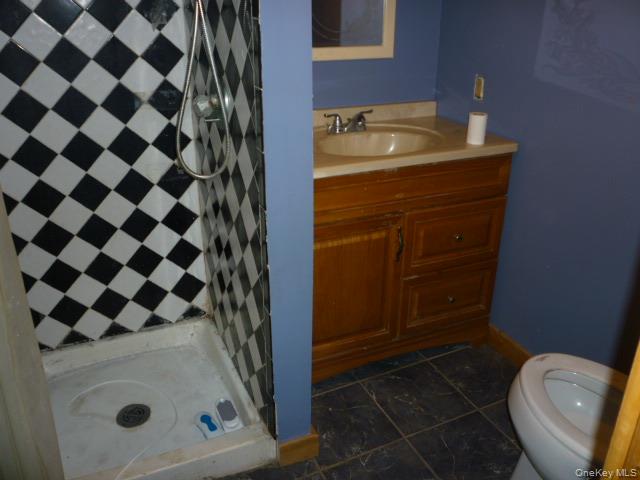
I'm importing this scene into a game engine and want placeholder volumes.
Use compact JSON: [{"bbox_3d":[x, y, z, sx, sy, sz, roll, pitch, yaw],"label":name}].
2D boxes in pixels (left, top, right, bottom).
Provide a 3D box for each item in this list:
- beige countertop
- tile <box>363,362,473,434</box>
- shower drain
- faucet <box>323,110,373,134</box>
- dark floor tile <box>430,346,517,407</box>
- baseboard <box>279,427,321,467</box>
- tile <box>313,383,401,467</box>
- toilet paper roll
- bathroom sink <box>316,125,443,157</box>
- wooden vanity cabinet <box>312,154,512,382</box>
[{"bbox_3d":[0.193,-0.357,1.986,0.927,0.037,0.538,-11,26,-23],"label":"beige countertop"},{"bbox_3d":[0.367,0.590,2.019,0.313,0.010,0.313,-11,26,-23],"label":"tile"},{"bbox_3d":[-0.649,0.613,1.864,0.115,0.012,0.115,-11,26,-23],"label":"shower drain"},{"bbox_3d":[0.116,-0.447,2.062,0.213,0.070,0.124,-11,26,-23],"label":"faucet"},{"bbox_3d":[0.653,0.536,2.142,0.307,0.010,0.313,-11,26,-23],"label":"dark floor tile"},{"bbox_3d":[-0.065,0.673,1.712,0.138,0.085,0.025,-11,26,-23],"label":"baseboard"},{"bbox_3d":[0.083,0.643,1.897,0.303,0.010,0.313,-11,26,-23],"label":"tile"},{"bbox_3d":[0.559,-0.395,1.903,0.065,0.104,0.065,0,24,0],"label":"toilet paper roll"},{"bbox_3d":[0.214,-0.310,1.996,0.468,0.138,0.408,-11,26,-23],"label":"bathroom sink"},{"bbox_3d":[0.186,0.048,2.169,0.909,0.857,0.528,-11,26,-23],"label":"wooden vanity cabinet"}]

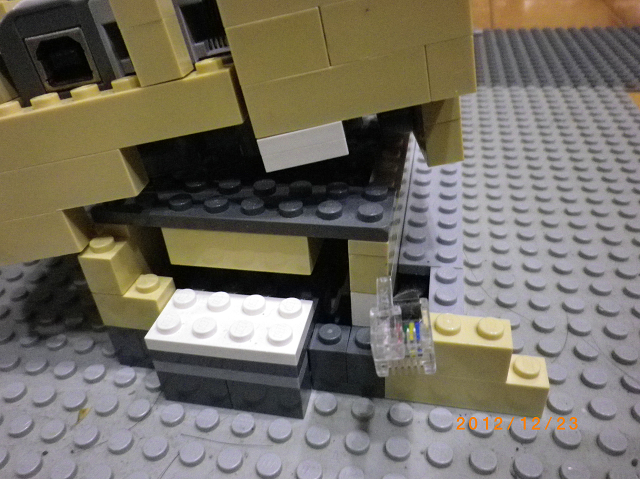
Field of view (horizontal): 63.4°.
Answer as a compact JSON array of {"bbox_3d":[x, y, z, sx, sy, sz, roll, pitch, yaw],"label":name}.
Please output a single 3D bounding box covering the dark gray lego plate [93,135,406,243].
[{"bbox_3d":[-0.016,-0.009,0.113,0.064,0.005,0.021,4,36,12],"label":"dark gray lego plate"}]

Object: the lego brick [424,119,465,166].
[{"bbox_3d":[0.028,-0.024,0.120,0.008,0.010,0.010,-10,27,8],"label":"lego brick"}]

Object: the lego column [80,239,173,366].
[{"bbox_3d":[-0.041,0.015,0.118,0.016,0.034,0.008,4,36,12],"label":"lego column"}]

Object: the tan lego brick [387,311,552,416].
[{"bbox_3d":[0.030,0.025,0.106,0.032,0.021,0.008,4,36,12],"label":"tan lego brick"}]

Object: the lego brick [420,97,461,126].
[{"bbox_3d":[0.026,-0.032,0.116,0.008,0.010,0.010,-10,27,8],"label":"lego brick"}]

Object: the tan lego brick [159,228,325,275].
[{"bbox_3d":[-0.016,-0.002,0.115,0.032,0.010,0.016,4,36,12],"label":"tan lego brick"}]

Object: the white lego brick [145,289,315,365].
[{"bbox_3d":[-0.019,0.018,0.110,0.032,0.005,0.016,4,34,11],"label":"white lego brick"}]

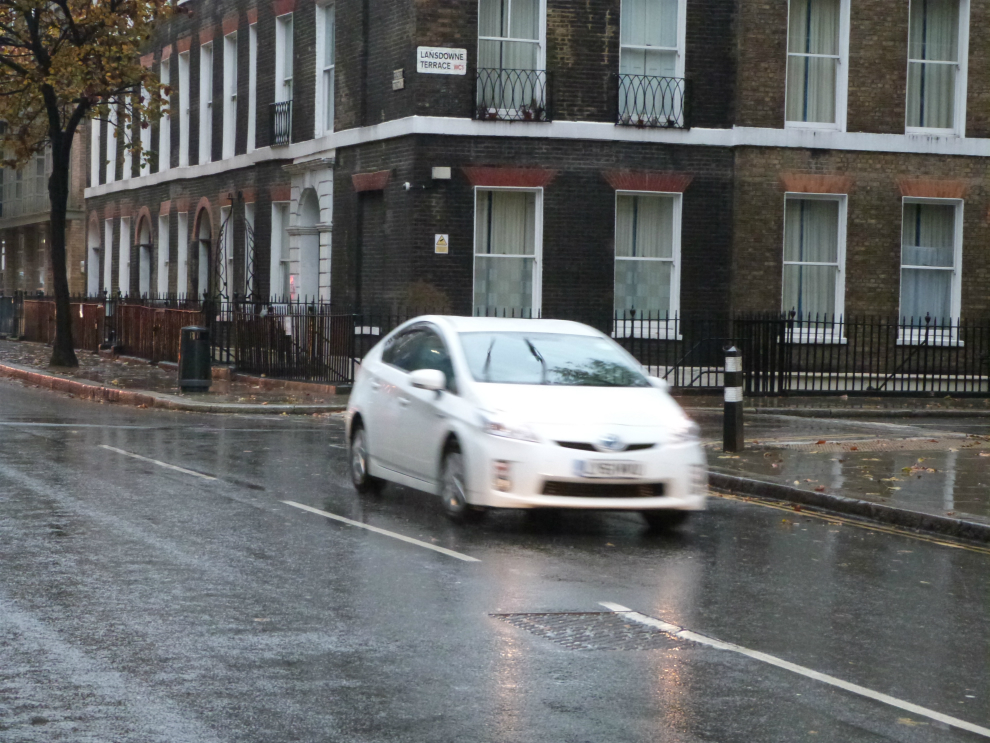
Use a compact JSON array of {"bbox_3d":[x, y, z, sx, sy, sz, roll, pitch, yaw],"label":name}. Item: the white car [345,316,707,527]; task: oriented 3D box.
[{"bbox_3d":[0.116,0.323,18.963,1.760,1.490,4.460,1,2,-18],"label":"white car"}]

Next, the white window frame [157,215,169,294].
[{"bbox_3d":[-7.880,-2.600,59.218,0.250,2.300,1.200,0,2,-19],"label":"white window frame"}]

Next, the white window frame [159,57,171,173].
[{"bbox_3d":[-7.828,-6.132,59.144,0.250,2.650,1.250,0,2,-19],"label":"white window frame"}]

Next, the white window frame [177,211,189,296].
[{"bbox_3d":[-7.157,-2.612,57.181,0.200,2.159,1.109,1,2,-19],"label":"white window frame"}]

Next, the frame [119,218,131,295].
[{"bbox_3d":[-9.544,-2.823,64.145,0.250,2.350,1.250,0,2,-19],"label":"frame"}]

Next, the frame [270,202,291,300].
[{"bbox_3d":[-4.063,-2.150,47.914,0.250,2.300,1.420,0,2,-19],"label":"frame"}]

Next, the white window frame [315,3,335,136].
[{"bbox_3d":[-3.037,-5.551,45.300,0.200,2.455,1.349,1,2,-19],"label":"white window frame"}]

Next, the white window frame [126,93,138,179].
[{"bbox_3d":[-9.420,-6.271,63.857,0.250,2.550,1.220,0,2,-19],"label":"white window frame"}]

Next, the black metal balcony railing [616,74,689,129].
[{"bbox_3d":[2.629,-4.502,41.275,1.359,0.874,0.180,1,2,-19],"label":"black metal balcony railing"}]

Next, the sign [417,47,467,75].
[{"bbox_3d":[-0.854,-5.063,40.138,0.856,0.426,0.030,1,2,-19],"label":"sign"}]

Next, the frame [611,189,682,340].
[{"bbox_3d":[2.499,-1.745,40.852,1.200,2.450,0.250,0,2,-19],"label":"frame"}]

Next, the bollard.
[{"bbox_3d":[2.437,0.279,25.056,0.150,1.080,0.150,2,2,37],"label":"bollard"}]

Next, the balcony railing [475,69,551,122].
[{"bbox_3d":[0.266,-4.525,40.462,1.366,0.863,0.180,1,2,-19],"label":"balcony railing"}]

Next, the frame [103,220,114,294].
[{"bbox_3d":[-10.327,-2.909,66.465,0.250,2.350,1.200,0,2,-19],"label":"frame"}]

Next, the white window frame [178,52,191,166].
[{"bbox_3d":[-7.093,-6.063,56.968,0.250,2.650,1.200,0,2,-19],"label":"white window frame"}]

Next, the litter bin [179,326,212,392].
[{"bbox_3d":[-4.616,-0.197,37.957,0.502,1.019,0.502,1,2,-19],"label":"litter bin"}]

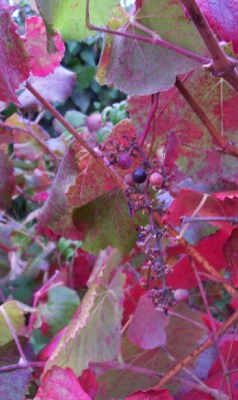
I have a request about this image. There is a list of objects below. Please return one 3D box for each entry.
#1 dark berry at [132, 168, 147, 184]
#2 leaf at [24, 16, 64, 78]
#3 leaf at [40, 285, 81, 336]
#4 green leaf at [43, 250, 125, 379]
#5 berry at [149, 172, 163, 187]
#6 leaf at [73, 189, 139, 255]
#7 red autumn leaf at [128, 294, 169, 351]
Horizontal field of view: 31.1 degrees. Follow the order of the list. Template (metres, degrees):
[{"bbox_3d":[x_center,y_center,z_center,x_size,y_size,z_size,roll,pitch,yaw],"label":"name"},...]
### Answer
[{"bbox_3d":[0.018,-0.021,0.370,0.013,0.013,0.013,-2,10,0],"label":"dark berry"},{"bbox_3d":[-0.067,-0.138,0.385,0.039,0.055,0.018,-3,3,-6],"label":"leaf"},{"bbox_3d":[-0.065,0.124,0.480,0.049,0.055,0.020,0,6,0],"label":"leaf"},{"bbox_3d":[-0.028,0.103,0.380,0.064,0.123,0.030,17,3,-5],"label":"green leaf"},{"bbox_3d":[0.033,-0.017,0.370,0.012,0.013,0.012,-2,10,0],"label":"berry"},{"bbox_3d":[-0.011,0.020,0.390,0.060,0.061,0.025,-3,3,0],"label":"leaf"},{"bbox_3d":[0.026,0.110,0.385,0.036,0.051,0.012,-3,3,0],"label":"red autumn leaf"}]

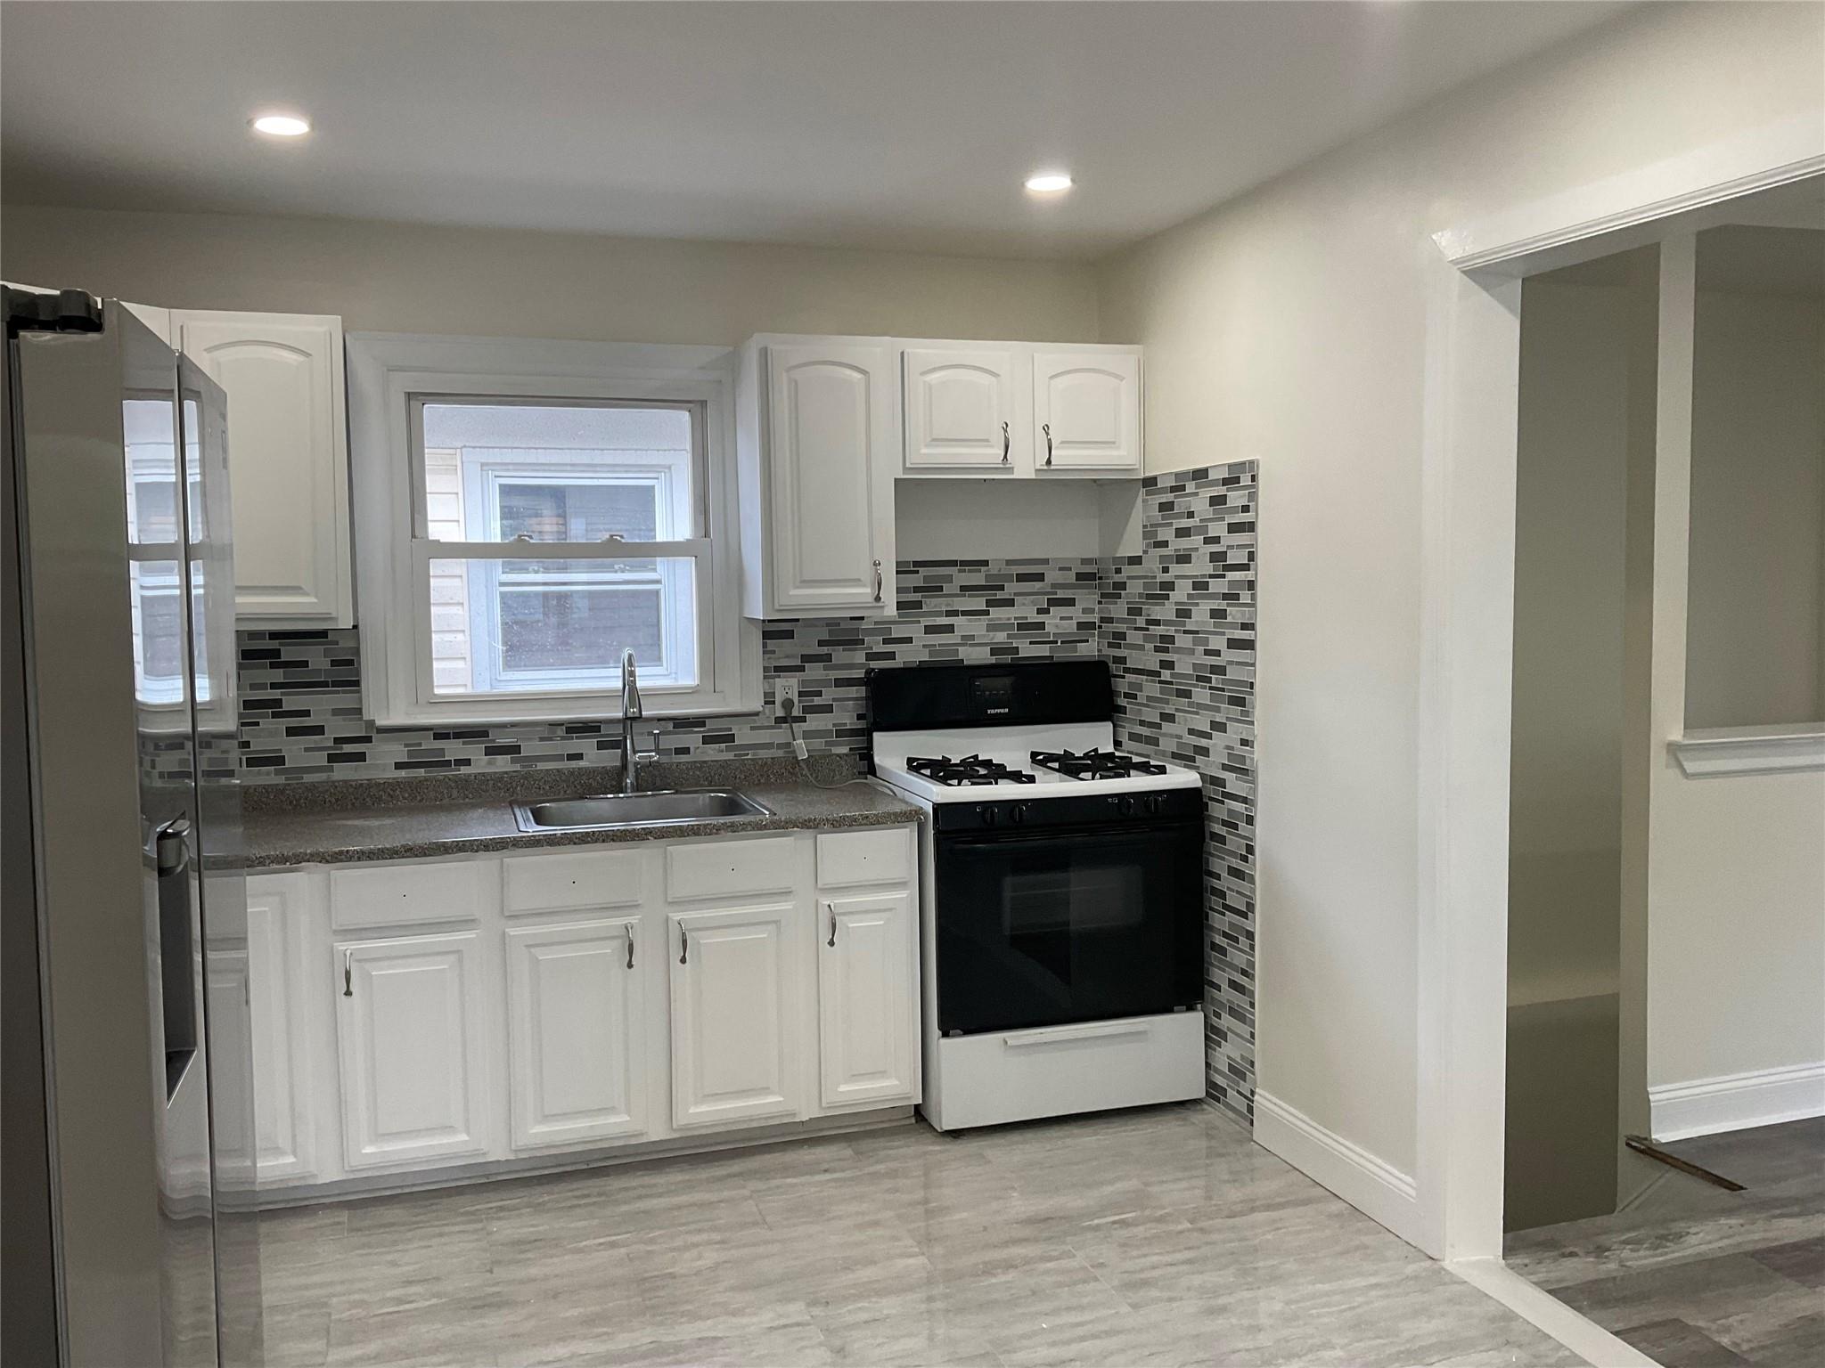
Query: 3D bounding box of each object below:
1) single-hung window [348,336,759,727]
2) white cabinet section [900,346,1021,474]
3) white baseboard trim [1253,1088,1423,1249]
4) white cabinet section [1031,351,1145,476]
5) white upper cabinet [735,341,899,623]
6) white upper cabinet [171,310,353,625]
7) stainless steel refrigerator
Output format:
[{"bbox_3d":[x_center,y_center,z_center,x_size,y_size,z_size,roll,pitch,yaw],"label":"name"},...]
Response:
[{"bbox_3d":[-0.978,-0.423,4.270,1.078,1.039,0.100,-2,4,-17],"label":"single-hung window"},{"bbox_3d":[0.087,-0.776,4.417,0.363,0.362,0.327,-2,4,-18],"label":"white cabinet section"},{"bbox_3d":[0.989,1.123,3.590,0.018,0.140,0.686,-2,4,-17],"label":"white baseboard trim"},{"bbox_3d":[0.451,-0.791,4.535,0.371,0.362,0.327,-2,4,-18],"label":"white cabinet section"},{"bbox_3d":[-0.273,-0.568,4.302,0.381,0.762,0.325,-2,4,-17],"label":"white upper cabinet"},{"bbox_3d":[-1.631,-0.526,3.875,0.386,0.768,0.325,-2,4,-17],"label":"white upper cabinet"},{"bbox_3d":[-1.338,0.448,1.966,0.800,1.760,0.910,-2,4,-17],"label":"stainless steel refrigerator"}]

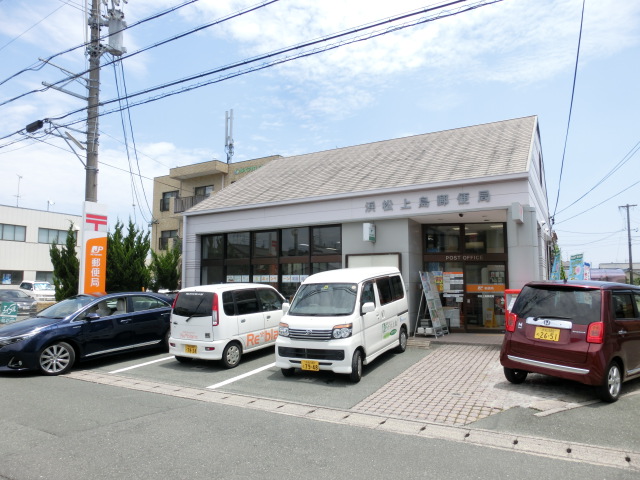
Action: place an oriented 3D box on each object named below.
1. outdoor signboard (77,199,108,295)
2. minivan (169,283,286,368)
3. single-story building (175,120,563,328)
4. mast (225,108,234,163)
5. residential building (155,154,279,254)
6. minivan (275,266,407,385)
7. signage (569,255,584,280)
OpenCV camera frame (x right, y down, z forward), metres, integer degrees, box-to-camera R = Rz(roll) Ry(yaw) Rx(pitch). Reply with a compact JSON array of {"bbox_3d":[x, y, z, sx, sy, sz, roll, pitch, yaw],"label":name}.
[{"bbox_3d":[-6.756,0.855,13.238,0.280,4.040,0.710,-4,-6,29],"label":"outdoor signboard"},{"bbox_3d":[-1.692,1.818,10.231,1.490,1.640,3.400,-4,-4,32],"label":"minivan"},{"bbox_3d":[3.041,-0.570,19.079,12.100,7.600,12.600,-4,-6,29],"label":"single-story building"},{"bbox_3d":[-6.882,-7.765,33.558,0.750,4.420,0.600,-4,-6,29],"label":"mast"},{"bbox_3d":[-5.153,-0.098,34.494,11.800,9.100,10.500,-4,-6,29],"label":"residential building"},{"bbox_3d":[0.565,1.545,8.882,1.510,1.870,3.400,-4,-4,28],"label":"minivan"},{"bbox_3d":[9.249,1.406,16.000,0.550,1.800,0.060,-4,-6,29],"label":"signage"}]

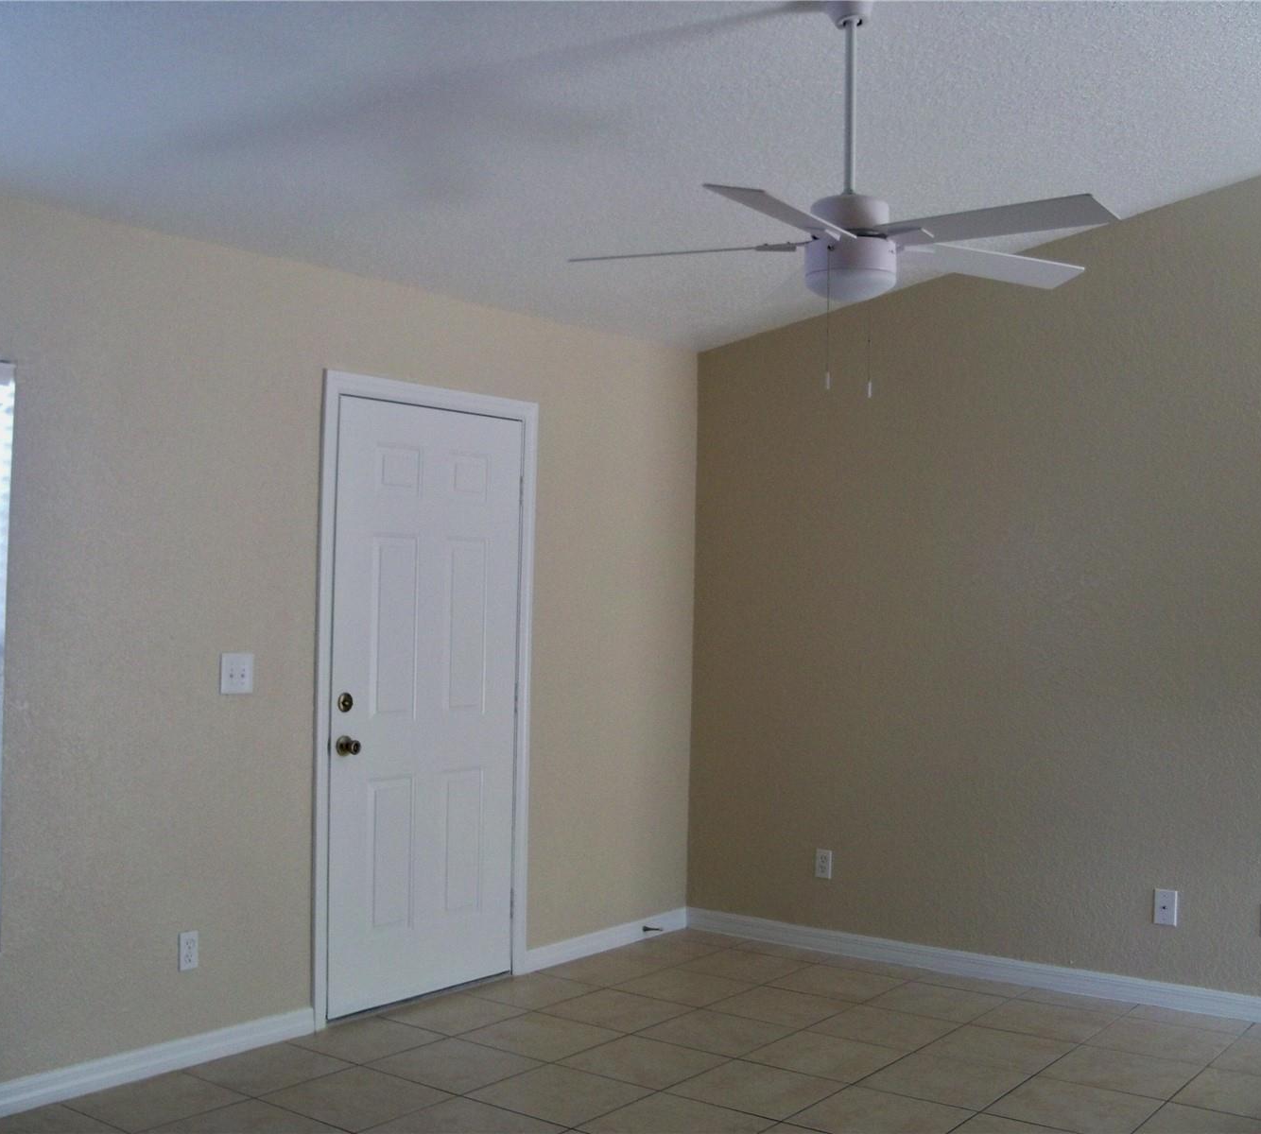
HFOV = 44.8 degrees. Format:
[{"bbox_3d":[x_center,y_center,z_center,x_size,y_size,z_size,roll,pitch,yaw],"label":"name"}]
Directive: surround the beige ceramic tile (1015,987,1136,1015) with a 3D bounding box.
[{"bbox_3d":[1.592,1.553,5.431,0.400,0.010,0.209,0,-1,36],"label":"beige ceramic tile"}]

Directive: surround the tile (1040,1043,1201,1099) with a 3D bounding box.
[{"bbox_3d":[1.486,1.526,4.550,0.400,0.010,0.400,0,-1,37],"label":"tile"}]

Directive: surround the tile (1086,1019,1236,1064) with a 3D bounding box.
[{"bbox_3d":[1.725,1.535,4.875,0.400,0.010,0.400,0,-1,37],"label":"tile"}]

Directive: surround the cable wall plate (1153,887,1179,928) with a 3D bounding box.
[{"bbox_3d":[1.875,1.188,5.338,0.080,0.124,0.008,1,-1,37],"label":"cable wall plate"}]

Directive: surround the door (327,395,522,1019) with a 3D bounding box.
[{"bbox_3d":[-0.708,0.464,5.336,0.048,2.035,0.914,0,-1,36],"label":"door"}]

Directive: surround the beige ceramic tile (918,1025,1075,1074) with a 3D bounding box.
[{"bbox_3d":[1.165,1.527,4.829,0.403,0.010,0.403,0,-1,37],"label":"beige ceramic tile"}]

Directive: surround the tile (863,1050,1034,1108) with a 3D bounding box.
[{"bbox_3d":[0.932,1.527,4.525,0.400,0.010,0.400,0,-1,36],"label":"tile"}]

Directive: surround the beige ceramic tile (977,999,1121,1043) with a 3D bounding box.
[{"bbox_3d":[1.402,1.535,5.155,0.403,0.010,0.403,0,-1,37],"label":"beige ceramic tile"}]

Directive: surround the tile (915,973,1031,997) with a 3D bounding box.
[{"bbox_3d":[1.266,1.552,5.658,0.400,0.010,0.200,0,-1,36],"label":"tile"}]

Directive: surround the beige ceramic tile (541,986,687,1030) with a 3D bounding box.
[{"bbox_3d":[-0.041,1.522,5.238,0.400,0.010,0.400,0,-1,36],"label":"beige ceramic tile"}]

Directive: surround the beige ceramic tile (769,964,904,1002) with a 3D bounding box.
[{"bbox_3d":[0.765,1.542,5.640,0.403,0.010,0.403,0,-1,37],"label":"beige ceramic tile"}]

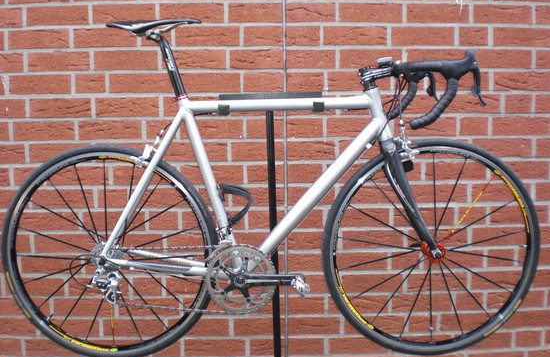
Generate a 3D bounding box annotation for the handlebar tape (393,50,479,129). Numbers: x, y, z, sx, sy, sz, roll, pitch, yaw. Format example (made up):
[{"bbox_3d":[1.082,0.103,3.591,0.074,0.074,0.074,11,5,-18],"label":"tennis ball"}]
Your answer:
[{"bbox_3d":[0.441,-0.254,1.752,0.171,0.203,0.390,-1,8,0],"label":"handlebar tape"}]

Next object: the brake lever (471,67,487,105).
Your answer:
[{"bbox_3d":[0.532,-0.242,1.577,0.043,0.103,0.030,-1,8,0],"label":"brake lever"}]

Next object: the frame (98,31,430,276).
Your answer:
[{"bbox_3d":[-0.024,-0.070,1.811,1.003,0.737,0.140,-1,8,0],"label":"frame"}]

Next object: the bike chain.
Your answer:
[{"bbox_3d":[-0.254,0.303,1.815,0.494,0.220,0.032,-1,8,0],"label":"bike chain"}]

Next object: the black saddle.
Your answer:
[{"bbox_3d":[-0.352,-0.440,1.760,0.277,0.049,0.136,-1,8,0],"label":"black saddle"}]

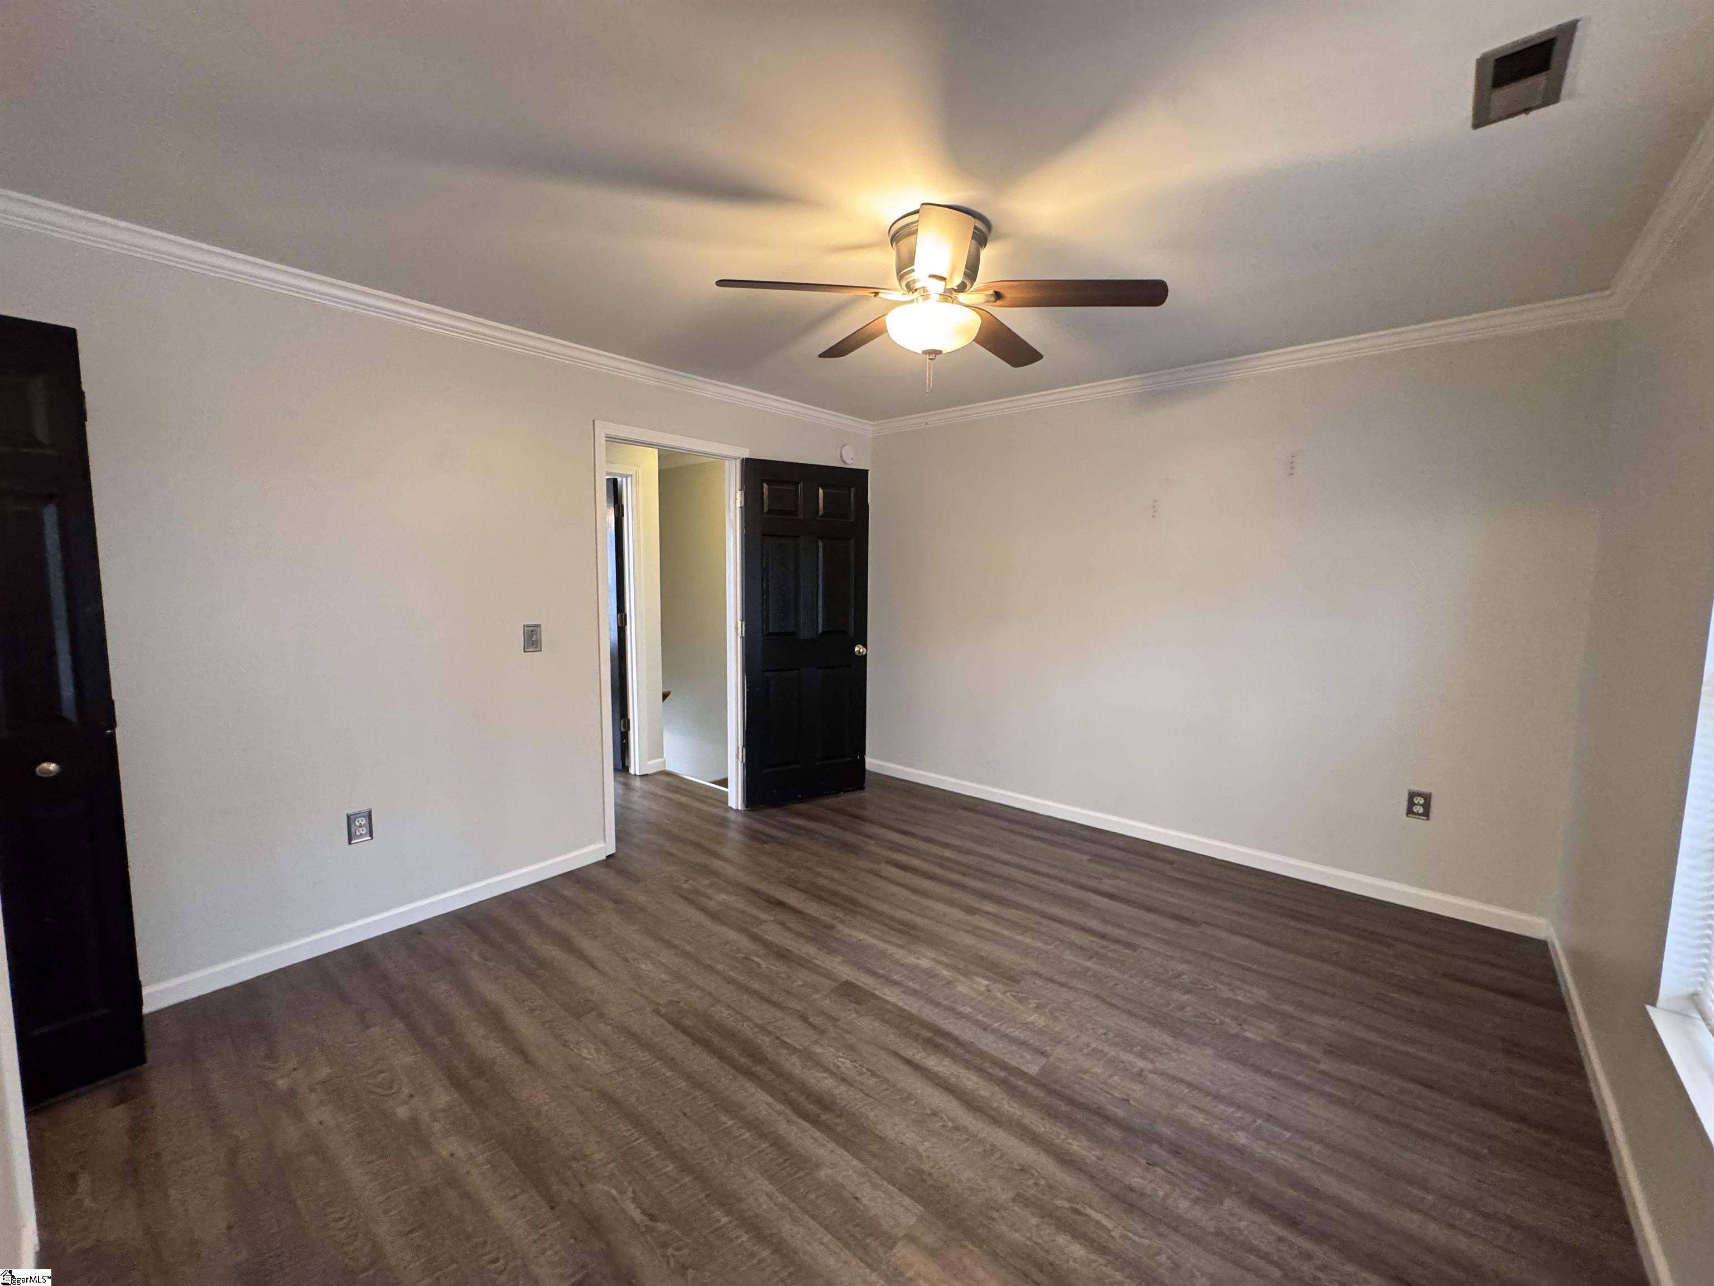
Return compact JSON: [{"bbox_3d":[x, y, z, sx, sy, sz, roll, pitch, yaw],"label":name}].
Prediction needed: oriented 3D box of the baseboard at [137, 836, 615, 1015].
[{"bbox_3d":[-1.764,1.079,2.754,0.018,0.081,1.668,5,7,40],"label":"baseboard"}]

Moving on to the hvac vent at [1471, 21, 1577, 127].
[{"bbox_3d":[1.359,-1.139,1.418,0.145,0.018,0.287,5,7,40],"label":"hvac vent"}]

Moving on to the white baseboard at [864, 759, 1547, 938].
[{"bbox_3d":[1.389,0.995,3.793,3.458,0.081,0.018,5,7,40],"label":"white baseboard"}]

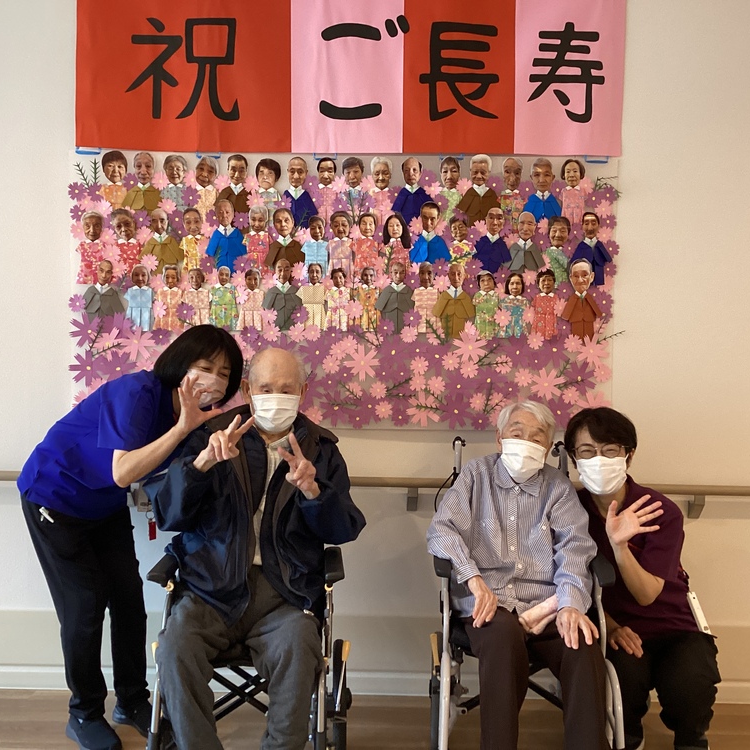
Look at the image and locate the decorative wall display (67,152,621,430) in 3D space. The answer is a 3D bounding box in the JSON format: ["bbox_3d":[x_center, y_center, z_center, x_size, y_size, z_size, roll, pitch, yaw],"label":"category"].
[{"bbox_3d":[-0.101,-0.278,2.966,1.845,0.925,0.050,1,3,0],"label":"decorative wall display"}]

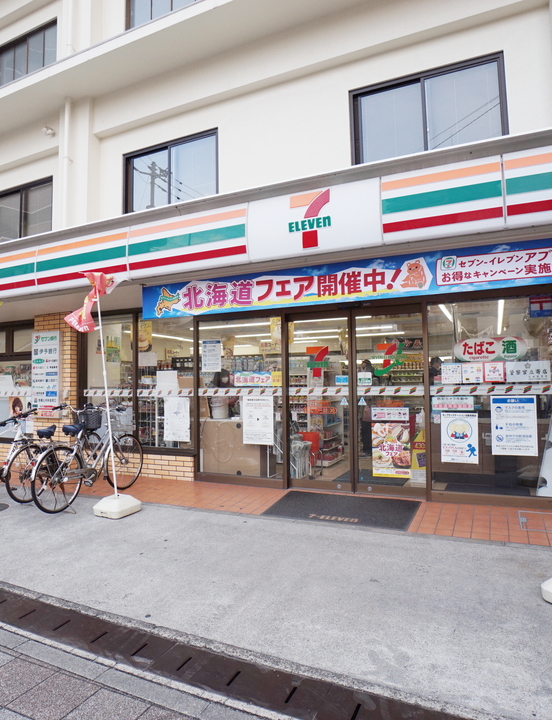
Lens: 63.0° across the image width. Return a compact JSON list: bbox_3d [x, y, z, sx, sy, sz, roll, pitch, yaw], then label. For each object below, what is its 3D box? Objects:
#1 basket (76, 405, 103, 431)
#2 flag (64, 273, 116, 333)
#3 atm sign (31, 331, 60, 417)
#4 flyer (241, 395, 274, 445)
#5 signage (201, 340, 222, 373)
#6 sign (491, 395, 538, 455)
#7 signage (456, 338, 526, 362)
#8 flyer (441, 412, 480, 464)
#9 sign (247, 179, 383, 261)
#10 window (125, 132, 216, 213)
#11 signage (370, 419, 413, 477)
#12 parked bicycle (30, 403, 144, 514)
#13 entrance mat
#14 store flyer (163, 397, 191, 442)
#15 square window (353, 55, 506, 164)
[{"bbox_3d":[-2.628,0.855,6.281,0.340,0.260,0.270,-2,-3,18],"label":"basket"},{"bbox_3d":[-2.264,-0.714,5.497,0.600,0.730,0.280,0,-2,-24],"label":"flag"},{"bbox_3d":[-3.501,0.219,6.897,0.600,1.300,0.080,-2,-2,24],"label":"atm sign"},{"bbox_3d":[-0.227,0.754,5.628,0.425,0.595,0.010,-2,-3,24],"label":"flyer"},{"bbox_3d":[-0.852,-0.052,5.932,0.294,0.418,0.010,-2,-3,24],"label":"signage"},{"bbox_3d":[2.371,0.653,4.489,0.416,0.596,0.010,-2,-3,24],"label":"sign"},{"bbox_3d":[2.180,-0.109,4.595,0.683,0.240,0.030,-2,-2,24],"label":"signage"},{"bbox_3d":[1.908,0.809,4.691,0.364,0.520,0.010,-2,-2,24],"label":"flyer"},{"bbox_3d":[0.329,-1.199,3.981,1.230,0.565,0.140,-2,-2,24],"label":"sign"},{"bbox_3d":[-1.634,-2.742,6.841,1.720,1.180,0.100,-2,-2,24],"label":"window"},{"bbox_3d":[1.314,1.030,5.134,0.427,0.610,0.010,-2,-2,25],"label":"signage"},{"bbox_3d":[-2.014,1.045,5.057,0.580,1.080,1.700,-2,-2,24],"label":"parked bicycle"},{"bbox_3d":[0.711,1.629,4.930,1.570,0.012,0.910,-2,-5,25],"label":"entrance mat"},{"bbox_3d":[-1.400,0.851,6.386,0.435,0.605,0.010,-2,-2,25],"label":"store flyer"},{"bbox_3d":[1.822,-2.963,5.593,1.810,1.180,0.120,-2,-2,25],"label":"square window"}]

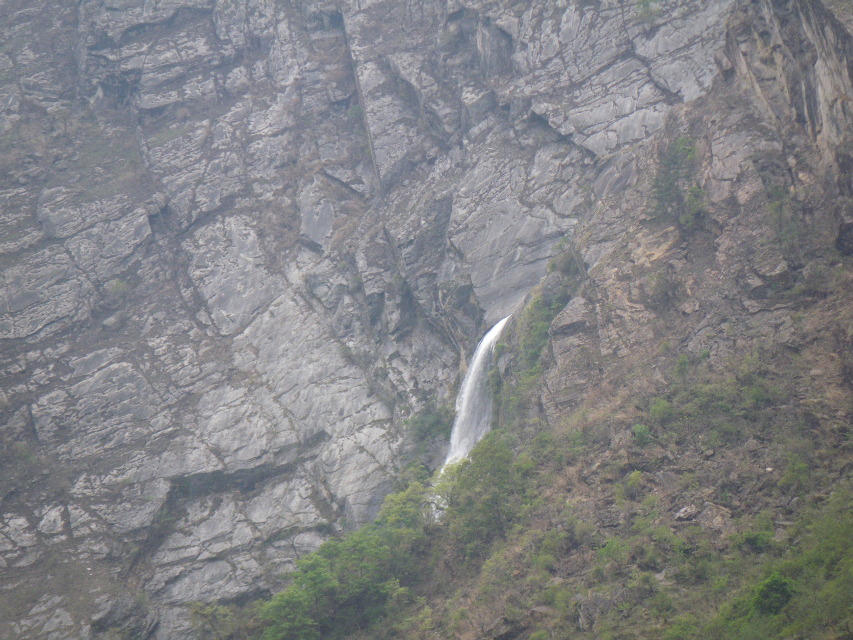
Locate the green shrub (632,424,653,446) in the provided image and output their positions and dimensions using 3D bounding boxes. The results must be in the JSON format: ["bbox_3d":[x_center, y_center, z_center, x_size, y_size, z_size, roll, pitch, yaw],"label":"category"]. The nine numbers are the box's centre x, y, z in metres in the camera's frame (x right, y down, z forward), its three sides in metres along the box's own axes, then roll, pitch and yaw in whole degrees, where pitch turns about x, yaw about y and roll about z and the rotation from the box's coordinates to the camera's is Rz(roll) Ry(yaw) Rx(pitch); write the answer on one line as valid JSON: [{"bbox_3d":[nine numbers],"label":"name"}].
[{"bbox_3d":[16.152,8.562,258.000,1.466,1.669,1.422,0,-10,0],"label":"green shrub"}]

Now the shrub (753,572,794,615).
[{"bbox_3d":[23.131,18.232,230.000,2.744,2.604,2.661,0,-10,0],"label":"shrub"}]

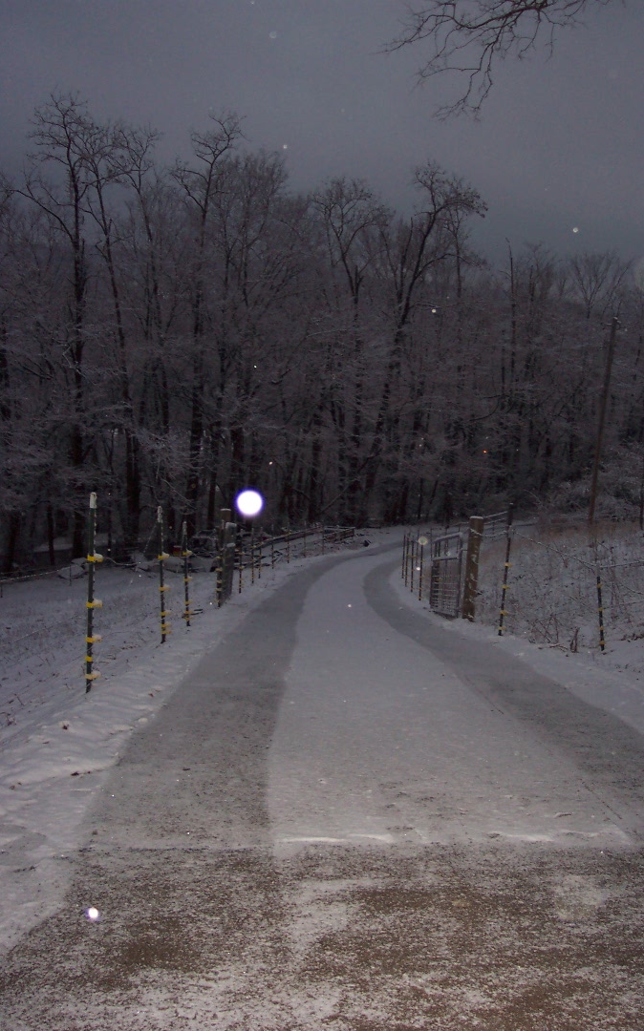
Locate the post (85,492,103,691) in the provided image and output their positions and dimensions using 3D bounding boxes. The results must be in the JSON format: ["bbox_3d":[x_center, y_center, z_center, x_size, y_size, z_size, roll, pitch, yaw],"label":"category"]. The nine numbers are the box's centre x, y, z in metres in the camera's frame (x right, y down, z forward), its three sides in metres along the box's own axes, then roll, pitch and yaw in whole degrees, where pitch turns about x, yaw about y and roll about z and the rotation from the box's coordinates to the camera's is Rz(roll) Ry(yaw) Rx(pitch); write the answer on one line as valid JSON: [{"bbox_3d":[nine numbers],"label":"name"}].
[{"bbox_3d":[-1.352,0.450,6.450,0.095,1.190,0.070,2,5,0],"label":"post"}]

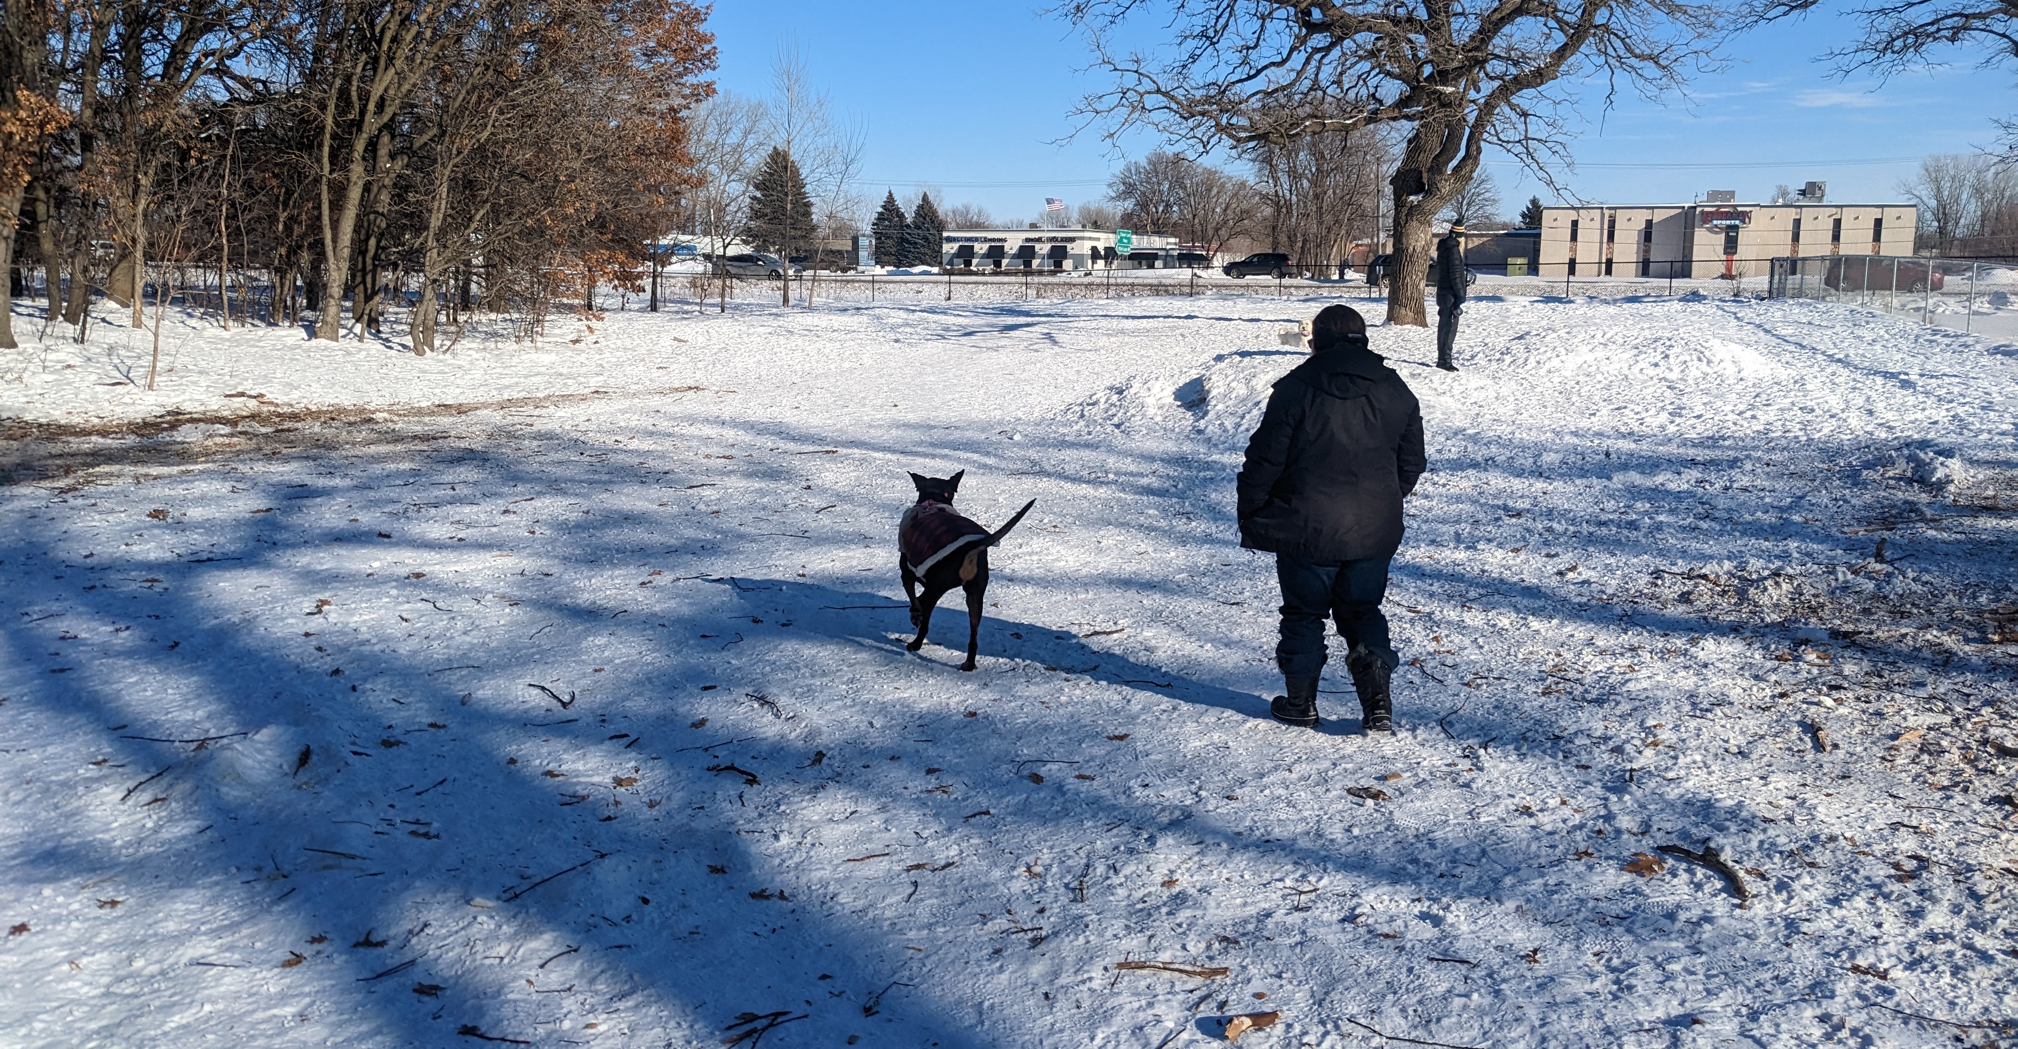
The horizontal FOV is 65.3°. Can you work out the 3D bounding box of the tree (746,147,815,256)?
[{"bbox_3d":[-17.740,-24.709,122.576,5.500,9.149,5.500,0,10,0],"label":"tree"}]

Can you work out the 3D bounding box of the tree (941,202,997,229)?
[{"bbox_3d":[-6.028,-43.599,236.018,8.700,9.299,8.700,0,10,0],"label":"tree"}]

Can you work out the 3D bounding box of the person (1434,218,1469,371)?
[{"bbox_3d":[5.336,-2.780,18.994,0.360,1.770,0.480,1,10,7],"label":"person"}]

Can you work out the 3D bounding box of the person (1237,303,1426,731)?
[{"bbox_3d":[1.264,-0.021,6.145,0.690,1.660,0.450,-1,10,-5],"label":"person"}]

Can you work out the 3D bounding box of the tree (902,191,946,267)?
[{"bbox_3d":[-7.901,-27.638,147.443,4.100,7.040,4.100,0,10,0],"label":"tree"}]

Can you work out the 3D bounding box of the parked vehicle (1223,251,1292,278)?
[{"bbox_3d":[15.821,-16.444,99.657,4.750,1.724,1.880,2,10,12],"label":"parked vehicle"}]

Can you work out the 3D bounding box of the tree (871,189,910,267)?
[{"bbox_3d":[-11.075,-27.709,147.431,3.900,7.184,3.900,0,10,0],"label":"tree"}]

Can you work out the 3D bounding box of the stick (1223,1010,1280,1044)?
[{"bbox_3d":[0.541,1.119,3.517,0.125,0.045,0.055,0,10,0],"label":"stick"}]

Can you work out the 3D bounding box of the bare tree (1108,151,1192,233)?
[{"bbox_3d":[14.946,-33.445,166.732,9.200,12.120,9.200,0,10,0],"label":"bare tree"}]

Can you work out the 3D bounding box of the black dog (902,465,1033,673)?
[{"bbox_3d":[-0.200,0.196,7.445,0.420,0.770,1.000,-3,10,-19],"label":"black dog"}]

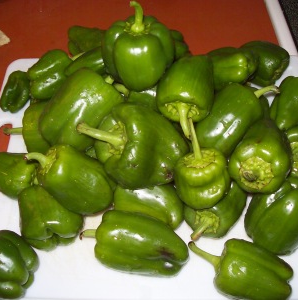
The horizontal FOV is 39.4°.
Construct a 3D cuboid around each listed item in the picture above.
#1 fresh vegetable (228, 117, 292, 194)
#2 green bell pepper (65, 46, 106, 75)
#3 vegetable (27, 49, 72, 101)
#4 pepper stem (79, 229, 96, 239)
[{"bbox_3d":[0.135,0.007,0.498,0.068,0.068,0.092,7,37,6],"label":"fresh vegetable"},{"bbox_3d":[-0.080,-0.115,0.575,0.083,0.054,0.054,-42,68,-12],"label":"green bell pepper"},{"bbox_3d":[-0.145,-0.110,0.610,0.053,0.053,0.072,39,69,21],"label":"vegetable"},{"bbox_3d":[-0.071,0.097,0.481,0.020,0.009,0.009,-14,62,-6],"label":"pepper stem"}]

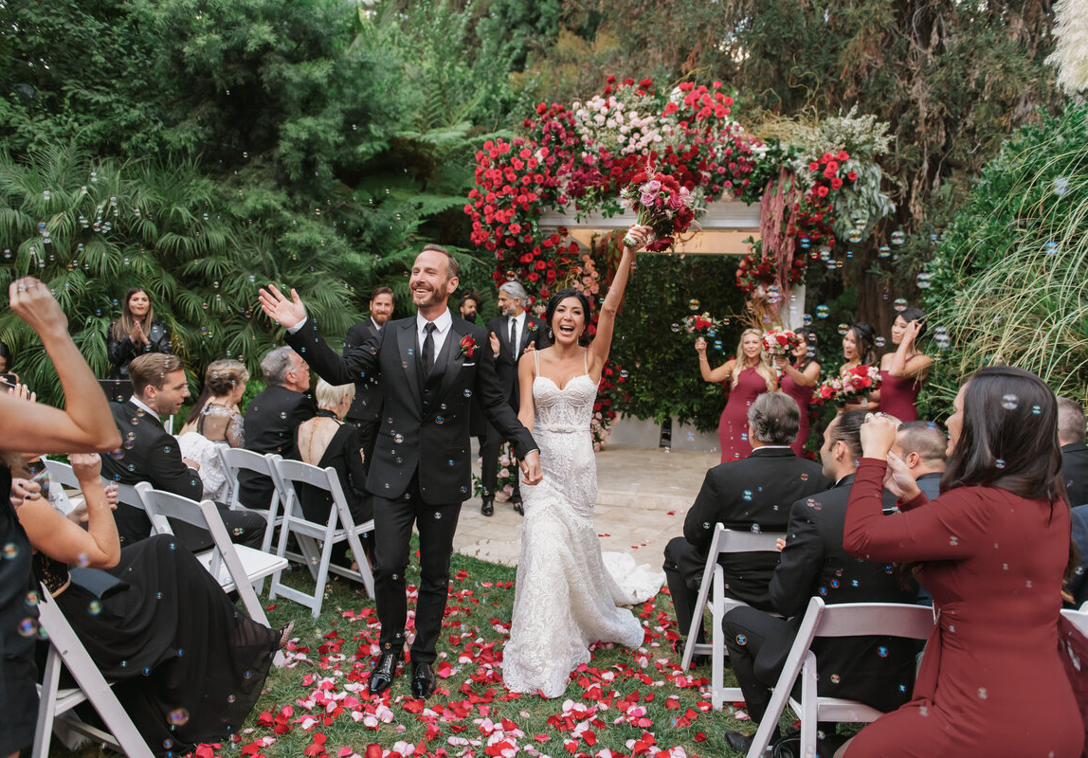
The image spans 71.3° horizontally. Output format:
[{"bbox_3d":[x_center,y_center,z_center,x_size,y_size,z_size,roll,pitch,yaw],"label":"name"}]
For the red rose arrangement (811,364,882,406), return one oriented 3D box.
[{"bbox_3d":[2.011,0.032,5.023,0.460,0.280,0.330,4,3,22],"label":"red rose arrangement"}]

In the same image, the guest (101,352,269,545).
[{"bbox_3d":[-1.675,0.551,3.611,0.820,1.320,0.540,0,6,-30],"label":"guest"}]

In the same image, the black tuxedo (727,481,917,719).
[{"bbox_3d":[0.949,0.807,2.688,0.570,0.970,0.700,2,3,-12],"label":"black tuxedo"}]

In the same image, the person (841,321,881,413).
[{"bbox_3d":[2.222,0.430,5.482,0.420,1.679,0.430,-1,5,-40],"label":"person"}]

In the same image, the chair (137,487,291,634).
[{"bbox_3d":[-1.396,0.844,3.224,0.450,0.775,0.450,5,4,33],"label":"chair"}]

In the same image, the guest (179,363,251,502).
[{"bbox_3d":[-1.852,0.500,4.692,0.470,1.210,0.780,8,7,40],"label":"guest"}]

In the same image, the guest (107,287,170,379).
[{"bbox_3d":[-3.230,0.136,6.019,0.520,1.720,0.420,1,3,-30],"label":"guest"}]

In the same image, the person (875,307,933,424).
[{"bbox_3d":[2.293,0.417,5.001,0.360,1.775,0.450,0,5,-44],"label":"person"}]

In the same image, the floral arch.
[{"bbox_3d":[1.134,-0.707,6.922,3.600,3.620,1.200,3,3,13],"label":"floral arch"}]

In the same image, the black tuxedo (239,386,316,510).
[{"bbox_3d":[-1.435,0.560,4.454,0.520,1.080,0.750,7,6,38],"label":"black tuxedo"}]

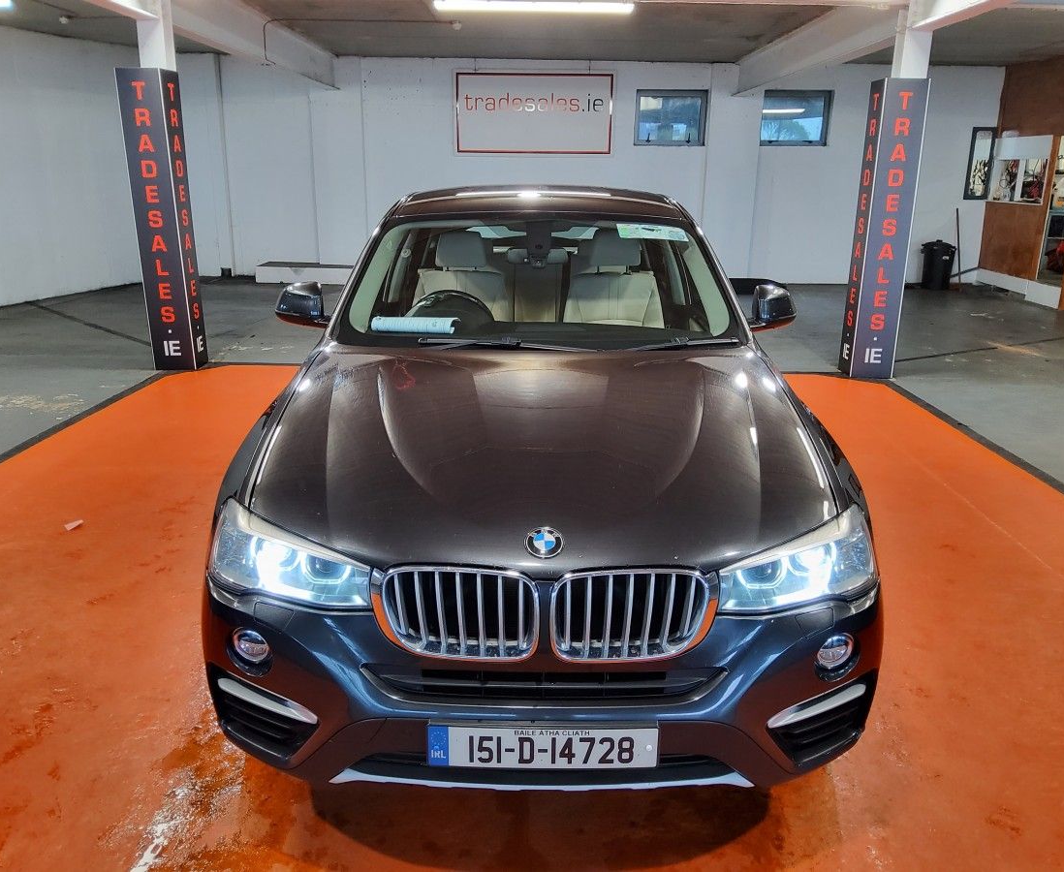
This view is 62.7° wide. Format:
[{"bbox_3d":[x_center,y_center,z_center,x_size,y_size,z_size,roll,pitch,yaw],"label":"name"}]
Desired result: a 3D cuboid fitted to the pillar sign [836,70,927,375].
[{"bbox_3d":[2.904,-1.671,7.231,0.335,2.362,0.300,1,18,0],"label":"pillar sign"}]

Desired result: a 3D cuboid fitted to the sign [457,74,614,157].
[{"bbox_3d":[0.051,-4.581,12.428,2.208,1.066,0.050,1,18,0],"label":"sign"}]

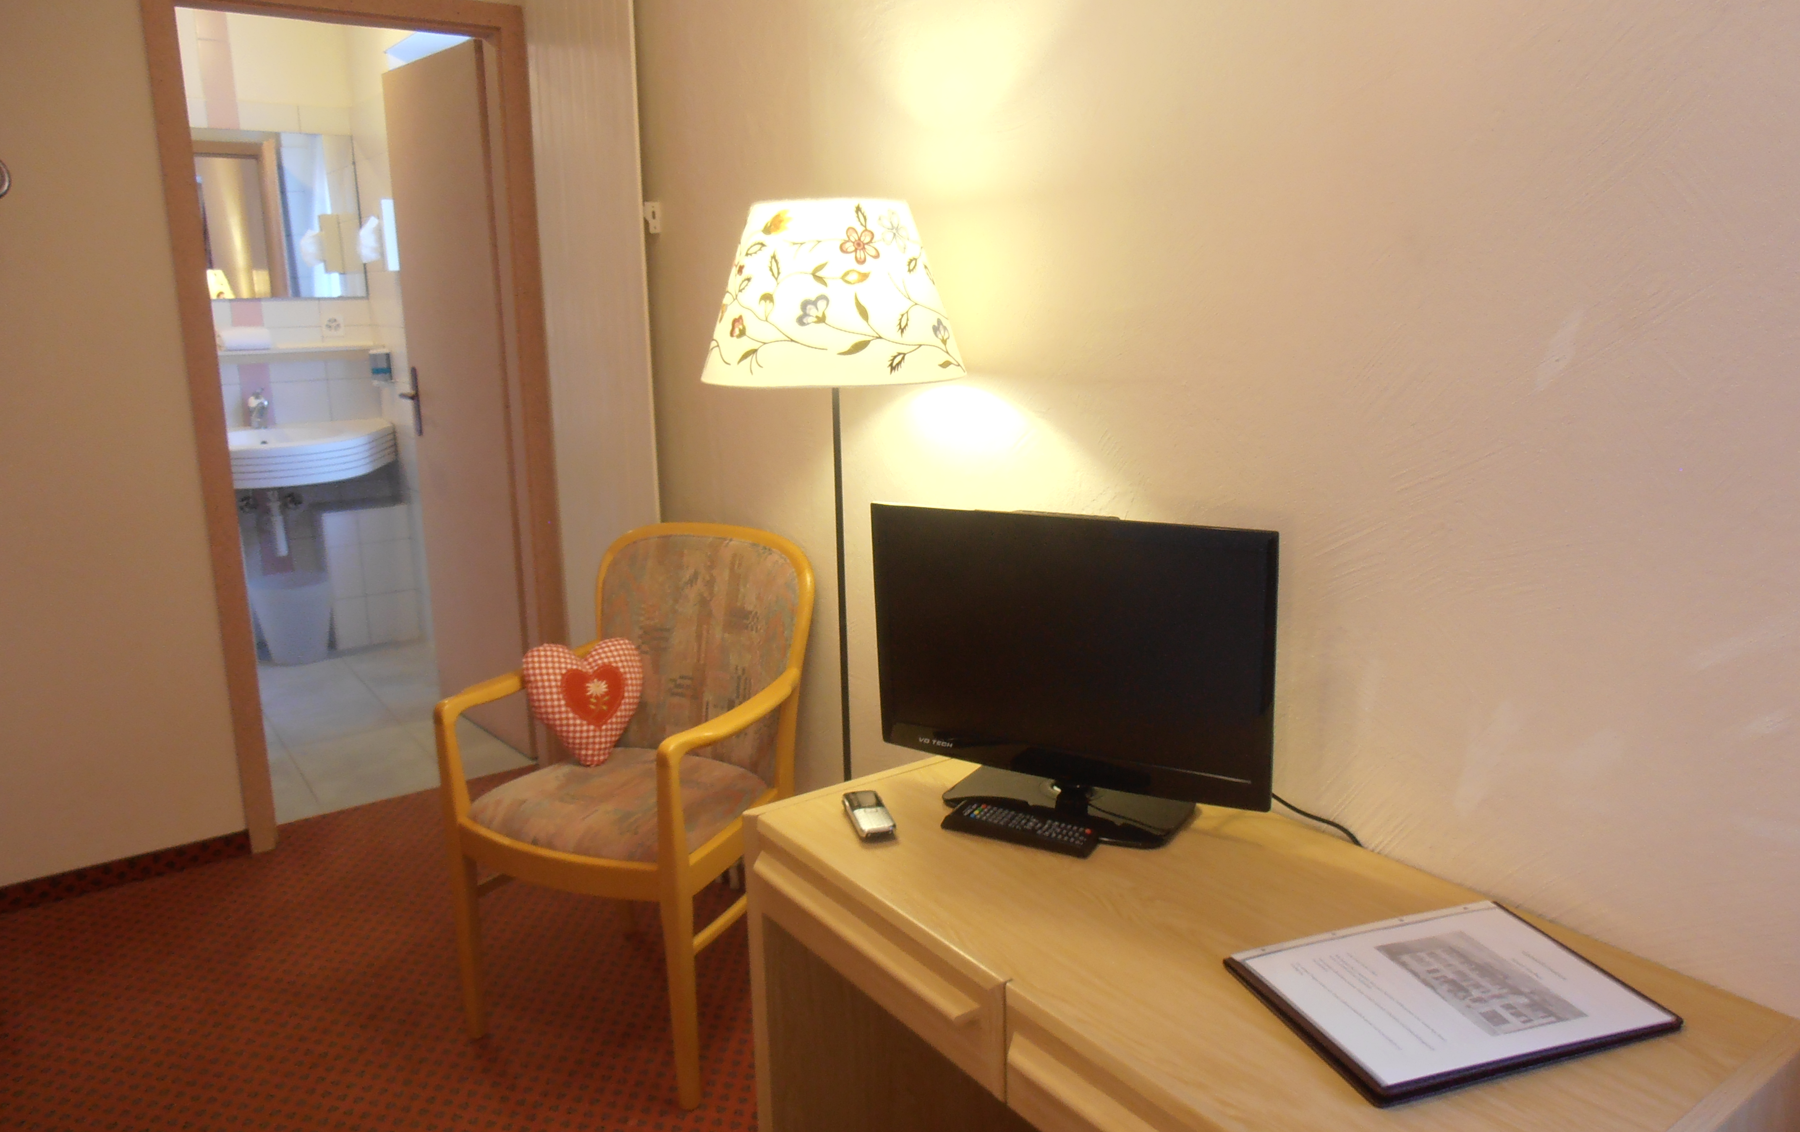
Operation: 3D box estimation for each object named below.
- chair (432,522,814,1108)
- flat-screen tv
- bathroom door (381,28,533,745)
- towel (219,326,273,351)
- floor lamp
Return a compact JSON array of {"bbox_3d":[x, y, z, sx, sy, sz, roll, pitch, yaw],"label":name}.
[{"bbox_3d":[-0.457,0.408,2.311,0.544,0.890,0.554,5,13,26],"label":"chair"},{"bbox_3d":[0.203,0.119,1.551,0.521,0.368,0.173,6,14,29],"label":"flat-screen tv"},{"bbox_3d":[-1.323,-0.467,3.774,0.040,1.997,0.737,-11,16,-39],"label":"bathroom door"},{"bbox_3d":[-2.440,-0.847,4.650,0.189,0.087,0.119,-9,15,-35],"label":"towel"},{"bbox_3d":[-0.082,0.213,1.863,0.381,1.448,0.381,-9,15,-35],"label":"floor lamp"}]

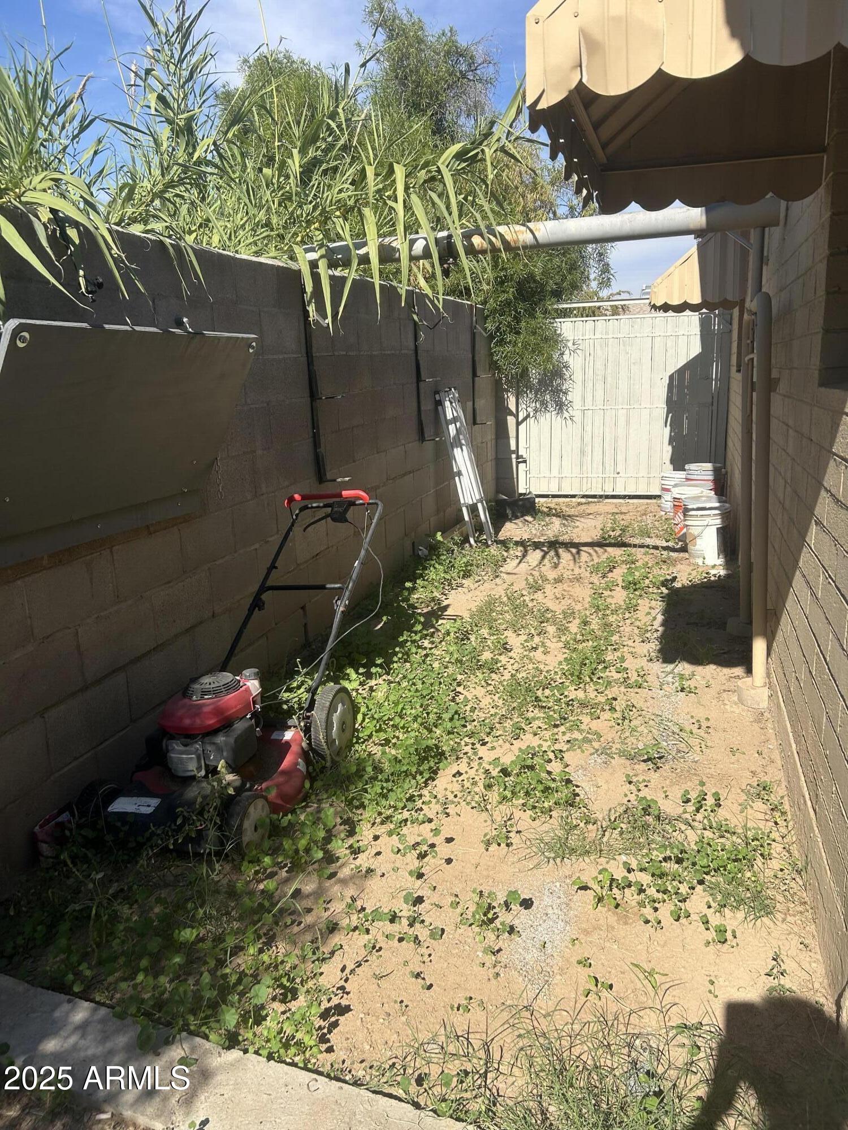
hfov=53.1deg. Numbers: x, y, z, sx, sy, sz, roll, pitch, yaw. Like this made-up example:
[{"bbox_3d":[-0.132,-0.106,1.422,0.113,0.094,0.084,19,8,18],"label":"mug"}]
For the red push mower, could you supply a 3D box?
[{"bbox_3d":[-0.588,0.274,3.114,0.580,0.870,1.580,1,14,17],"label":"red push mower"}]

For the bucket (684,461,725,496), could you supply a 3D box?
[{"bbox_3d":[2.357,-0.632,7.143,0.315,0.385,0.315,1,14,17],"label":"bucket"}]

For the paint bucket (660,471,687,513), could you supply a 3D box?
[{"bbox_3d":[2.293,-0.640,7.691,0.305,0.370,0.305,1,14,17],"label":"paint bucket"}]

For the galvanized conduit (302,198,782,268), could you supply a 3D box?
[{"bbox_3d":[0.489,-1.700,4.398,2.501,0.140,0.140,2,14,20],"label":"galvanized conduit"}]

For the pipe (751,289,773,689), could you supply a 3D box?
[{"bbox_3d":[1.314,-0.256,3.301,0.060,1.553,0.060,0,13,17],"label":"pipe"}]

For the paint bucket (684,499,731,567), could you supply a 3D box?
[{"bbox_3d":[1.913,-0.197,5.742,0.310,0.370,0.310,1,14,17],"label":"paint bucket"}]

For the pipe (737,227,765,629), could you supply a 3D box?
[{"bbox_3d":[1.610,-0.622,4.163,0.060,1.939,0.060,1,14,17],"label":"pipe"}]

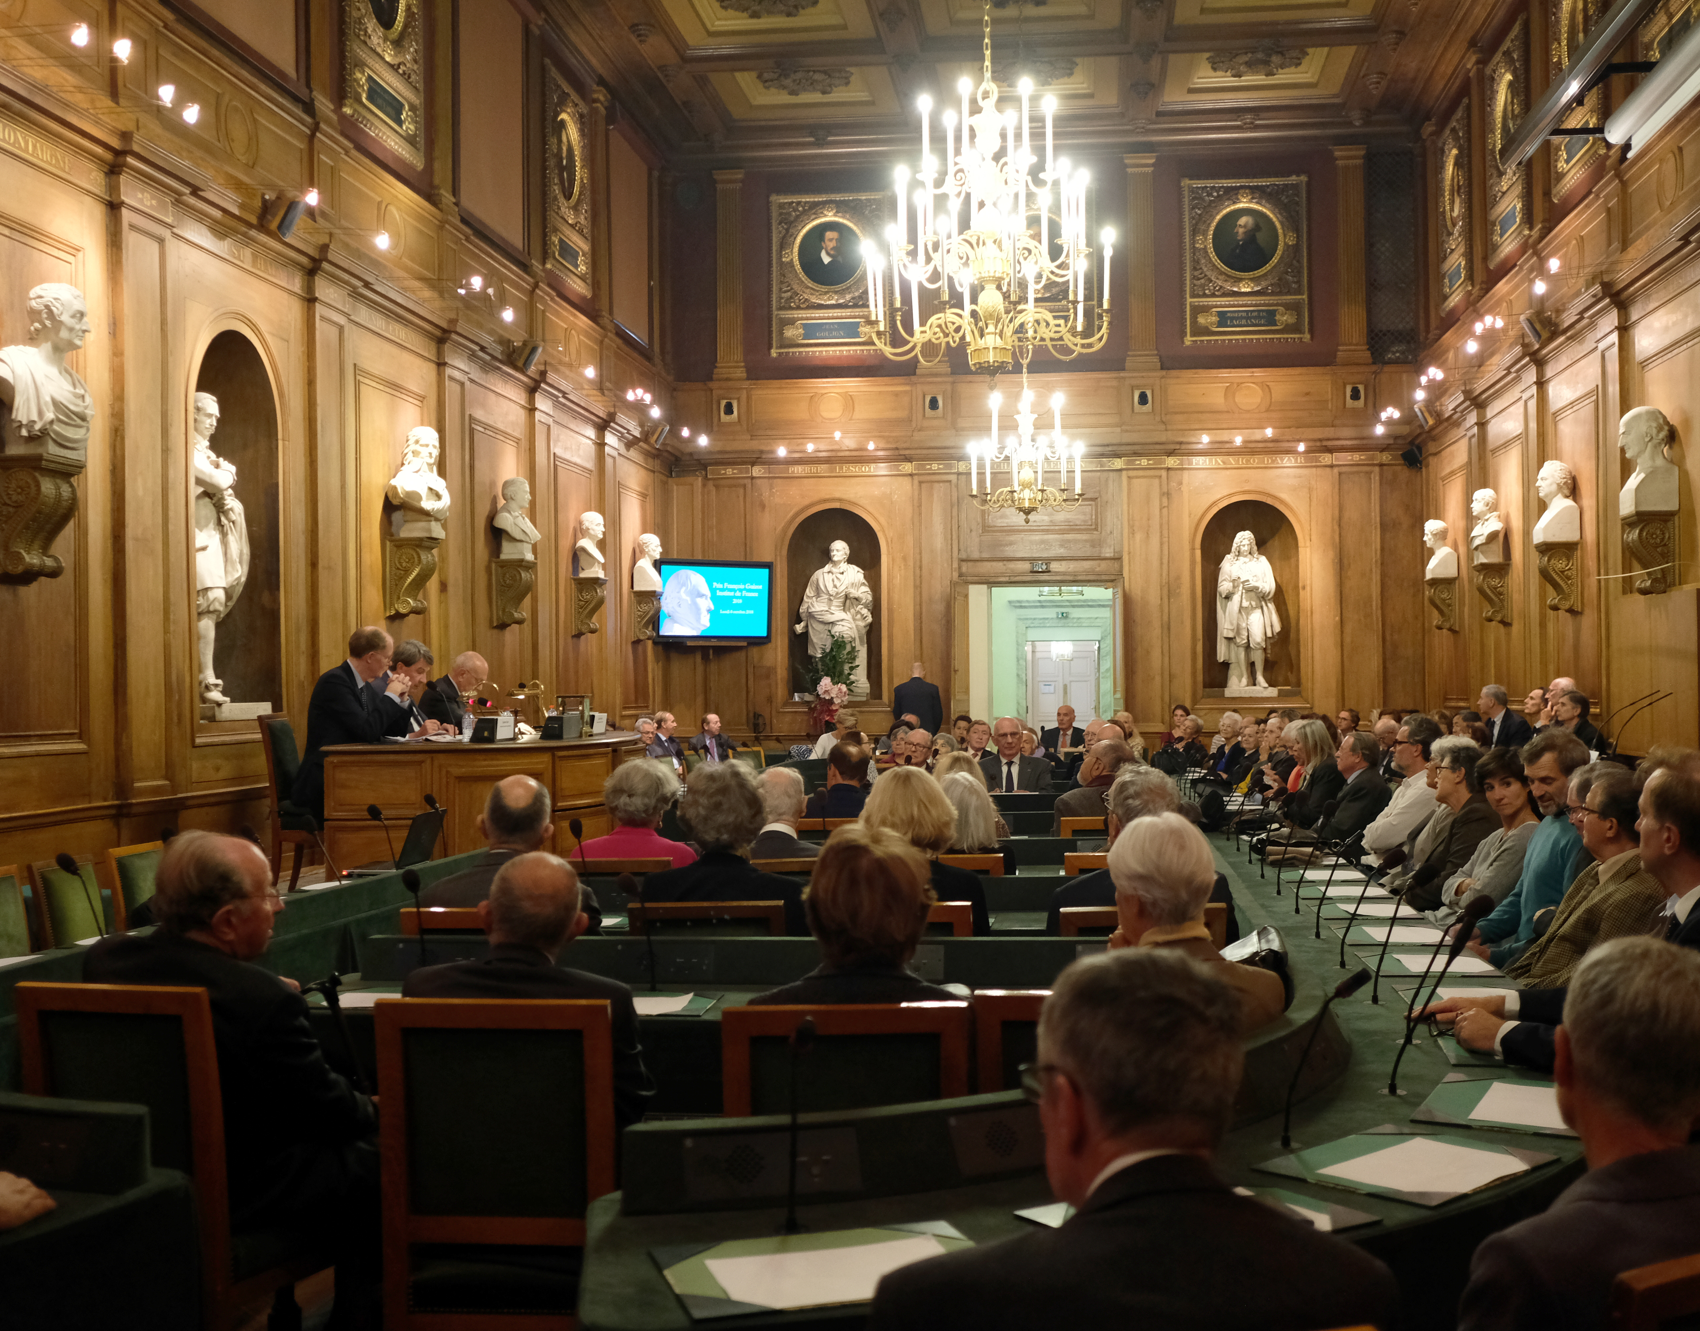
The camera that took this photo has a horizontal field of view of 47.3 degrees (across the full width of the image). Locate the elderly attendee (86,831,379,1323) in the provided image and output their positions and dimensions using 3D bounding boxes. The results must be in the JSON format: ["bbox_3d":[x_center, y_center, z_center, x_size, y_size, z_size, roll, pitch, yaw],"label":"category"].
[{"bbox_3d":[-1.210,0.930,4.110,0.500,1.180,0.670,-1,-1,41],"label":"elderly attendee"}]

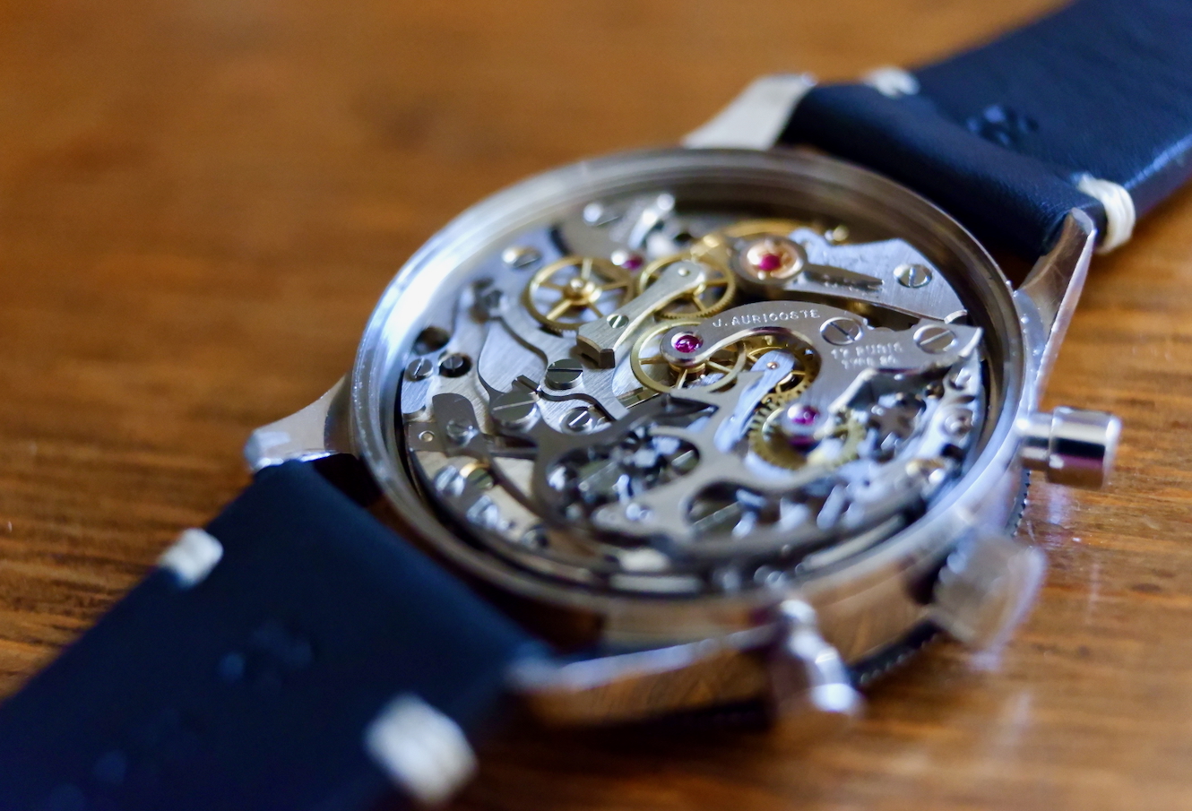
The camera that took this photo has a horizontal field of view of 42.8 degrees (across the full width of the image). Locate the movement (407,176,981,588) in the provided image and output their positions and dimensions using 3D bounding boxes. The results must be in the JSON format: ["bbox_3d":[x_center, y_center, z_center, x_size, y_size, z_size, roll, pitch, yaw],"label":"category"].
[{"bbox_3d":[0.005,-0.001,0.086,0.032,0.005,0.032,-8,44,0],"label":"movement"}]

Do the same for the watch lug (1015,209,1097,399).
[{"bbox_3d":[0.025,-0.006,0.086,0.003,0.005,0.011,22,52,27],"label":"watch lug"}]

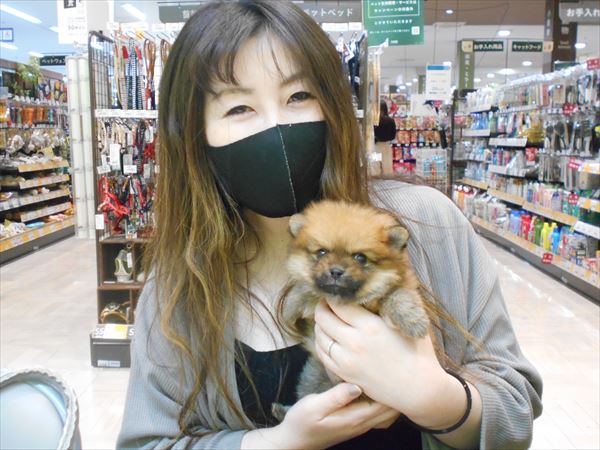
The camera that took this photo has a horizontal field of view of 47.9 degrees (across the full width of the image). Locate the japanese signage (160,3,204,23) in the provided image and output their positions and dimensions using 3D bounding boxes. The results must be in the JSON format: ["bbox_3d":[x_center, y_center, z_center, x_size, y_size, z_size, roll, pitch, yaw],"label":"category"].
[{"bbox_3d":[-0.750,-1.455,4.650,0.440,0.130,0.015,0,7,1],"label":"japanese signage"}]

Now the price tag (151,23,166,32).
[{"bbox_3d":[-0.633,-0.884,3.030,0.058,0.034,0.005,0,7,1],"label":"price tag"}]

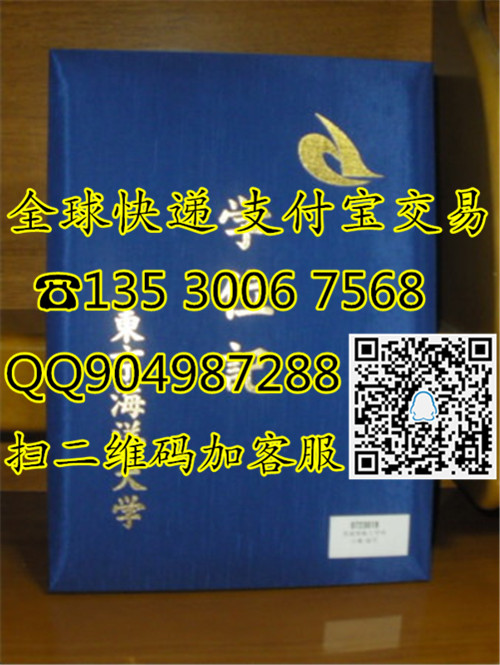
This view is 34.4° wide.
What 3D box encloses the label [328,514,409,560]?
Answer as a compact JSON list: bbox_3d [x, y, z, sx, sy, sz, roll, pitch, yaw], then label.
[{"bbox_3d":[0.072,0.122,0.483,0.049,0.025,0.001,1,1,-6],"label":"label"}]

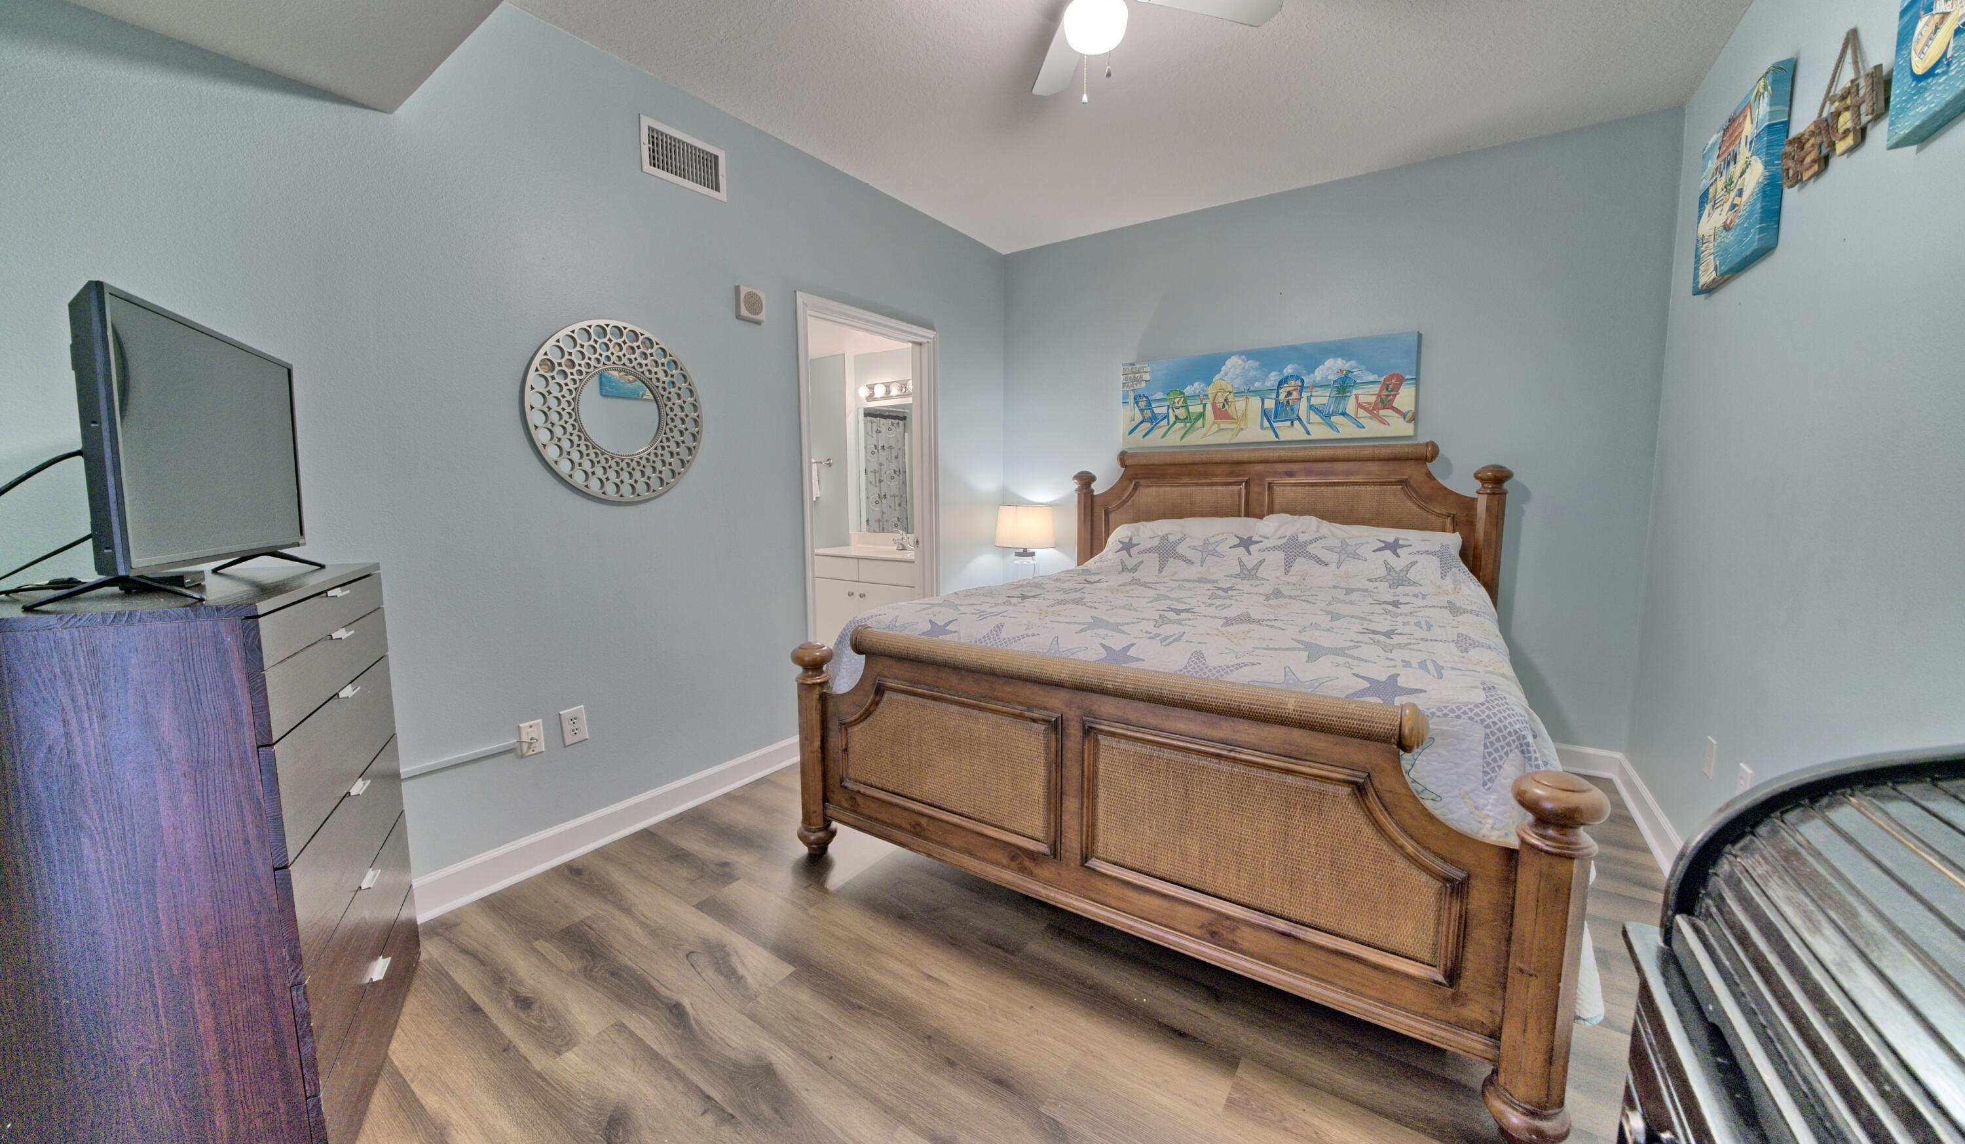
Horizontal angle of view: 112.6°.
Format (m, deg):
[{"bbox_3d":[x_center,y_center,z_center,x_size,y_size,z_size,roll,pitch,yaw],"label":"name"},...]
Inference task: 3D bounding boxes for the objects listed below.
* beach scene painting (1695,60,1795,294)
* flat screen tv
[{"bbox_3d":[2.335,-1.172,2.018,0.042,0.480,0.530,5,9,35],"label":"beach scene painting"},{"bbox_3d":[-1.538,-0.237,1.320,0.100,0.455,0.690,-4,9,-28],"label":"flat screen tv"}]

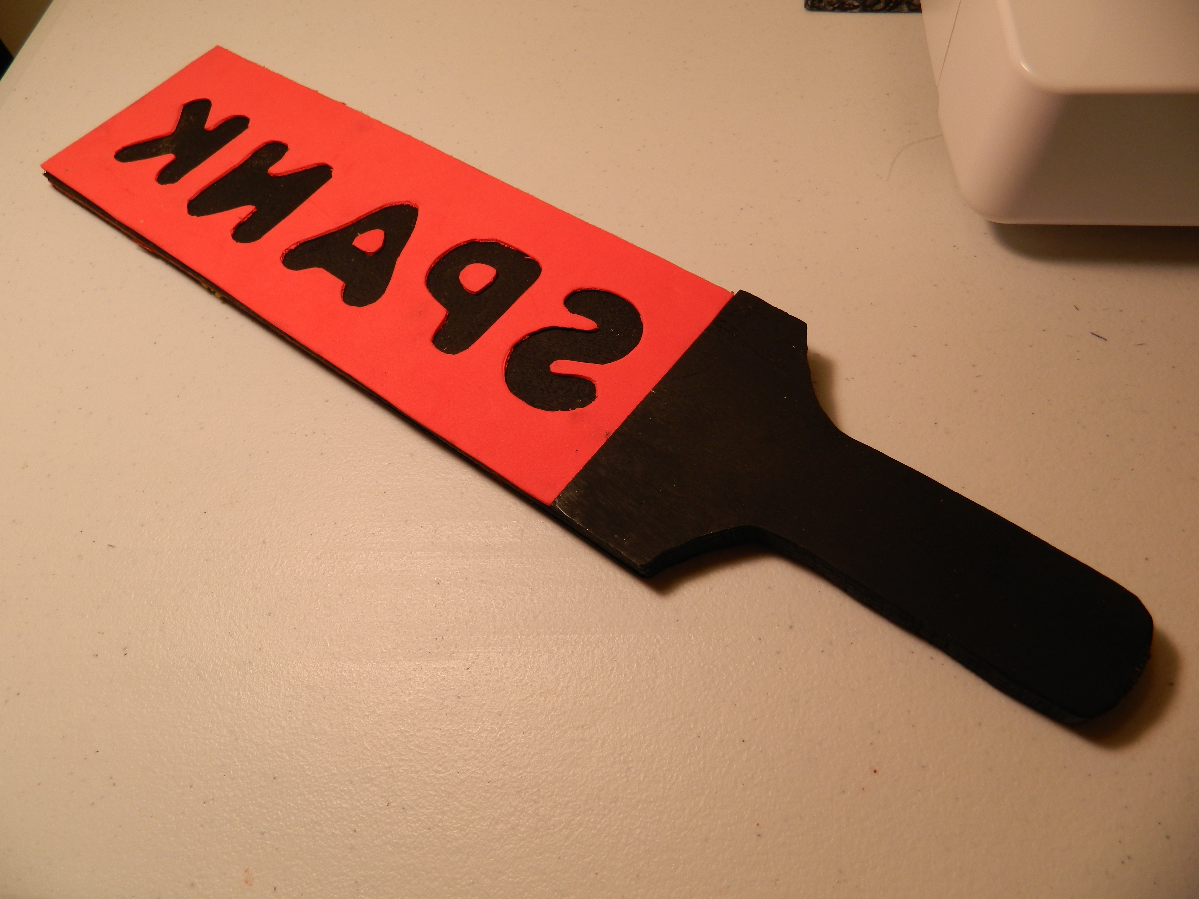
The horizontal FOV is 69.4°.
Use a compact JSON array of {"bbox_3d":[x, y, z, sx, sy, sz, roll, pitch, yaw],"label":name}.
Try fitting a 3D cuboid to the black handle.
[{"bbox_3d":[0.070,0.020,0.231,0.140,0.011,0.093,31,67,24],"label":"black handle"}]

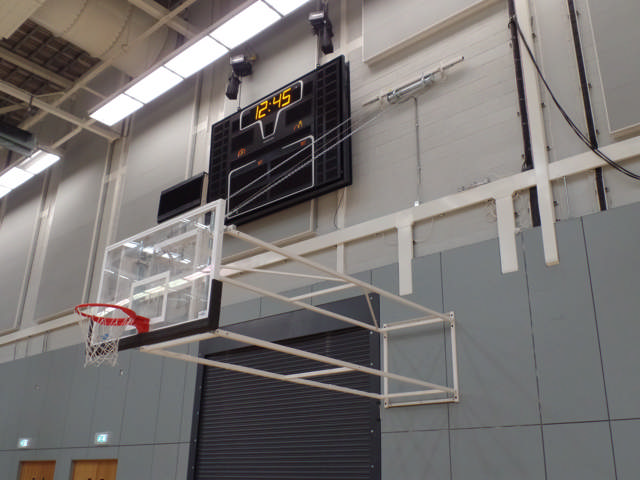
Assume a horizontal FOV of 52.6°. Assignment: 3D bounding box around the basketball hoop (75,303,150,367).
[{"bbox_3d":[-1.779,0.813,5.486,0.480,0.460,0.610,-17,-28,39],"label":"basketball hoop"}]

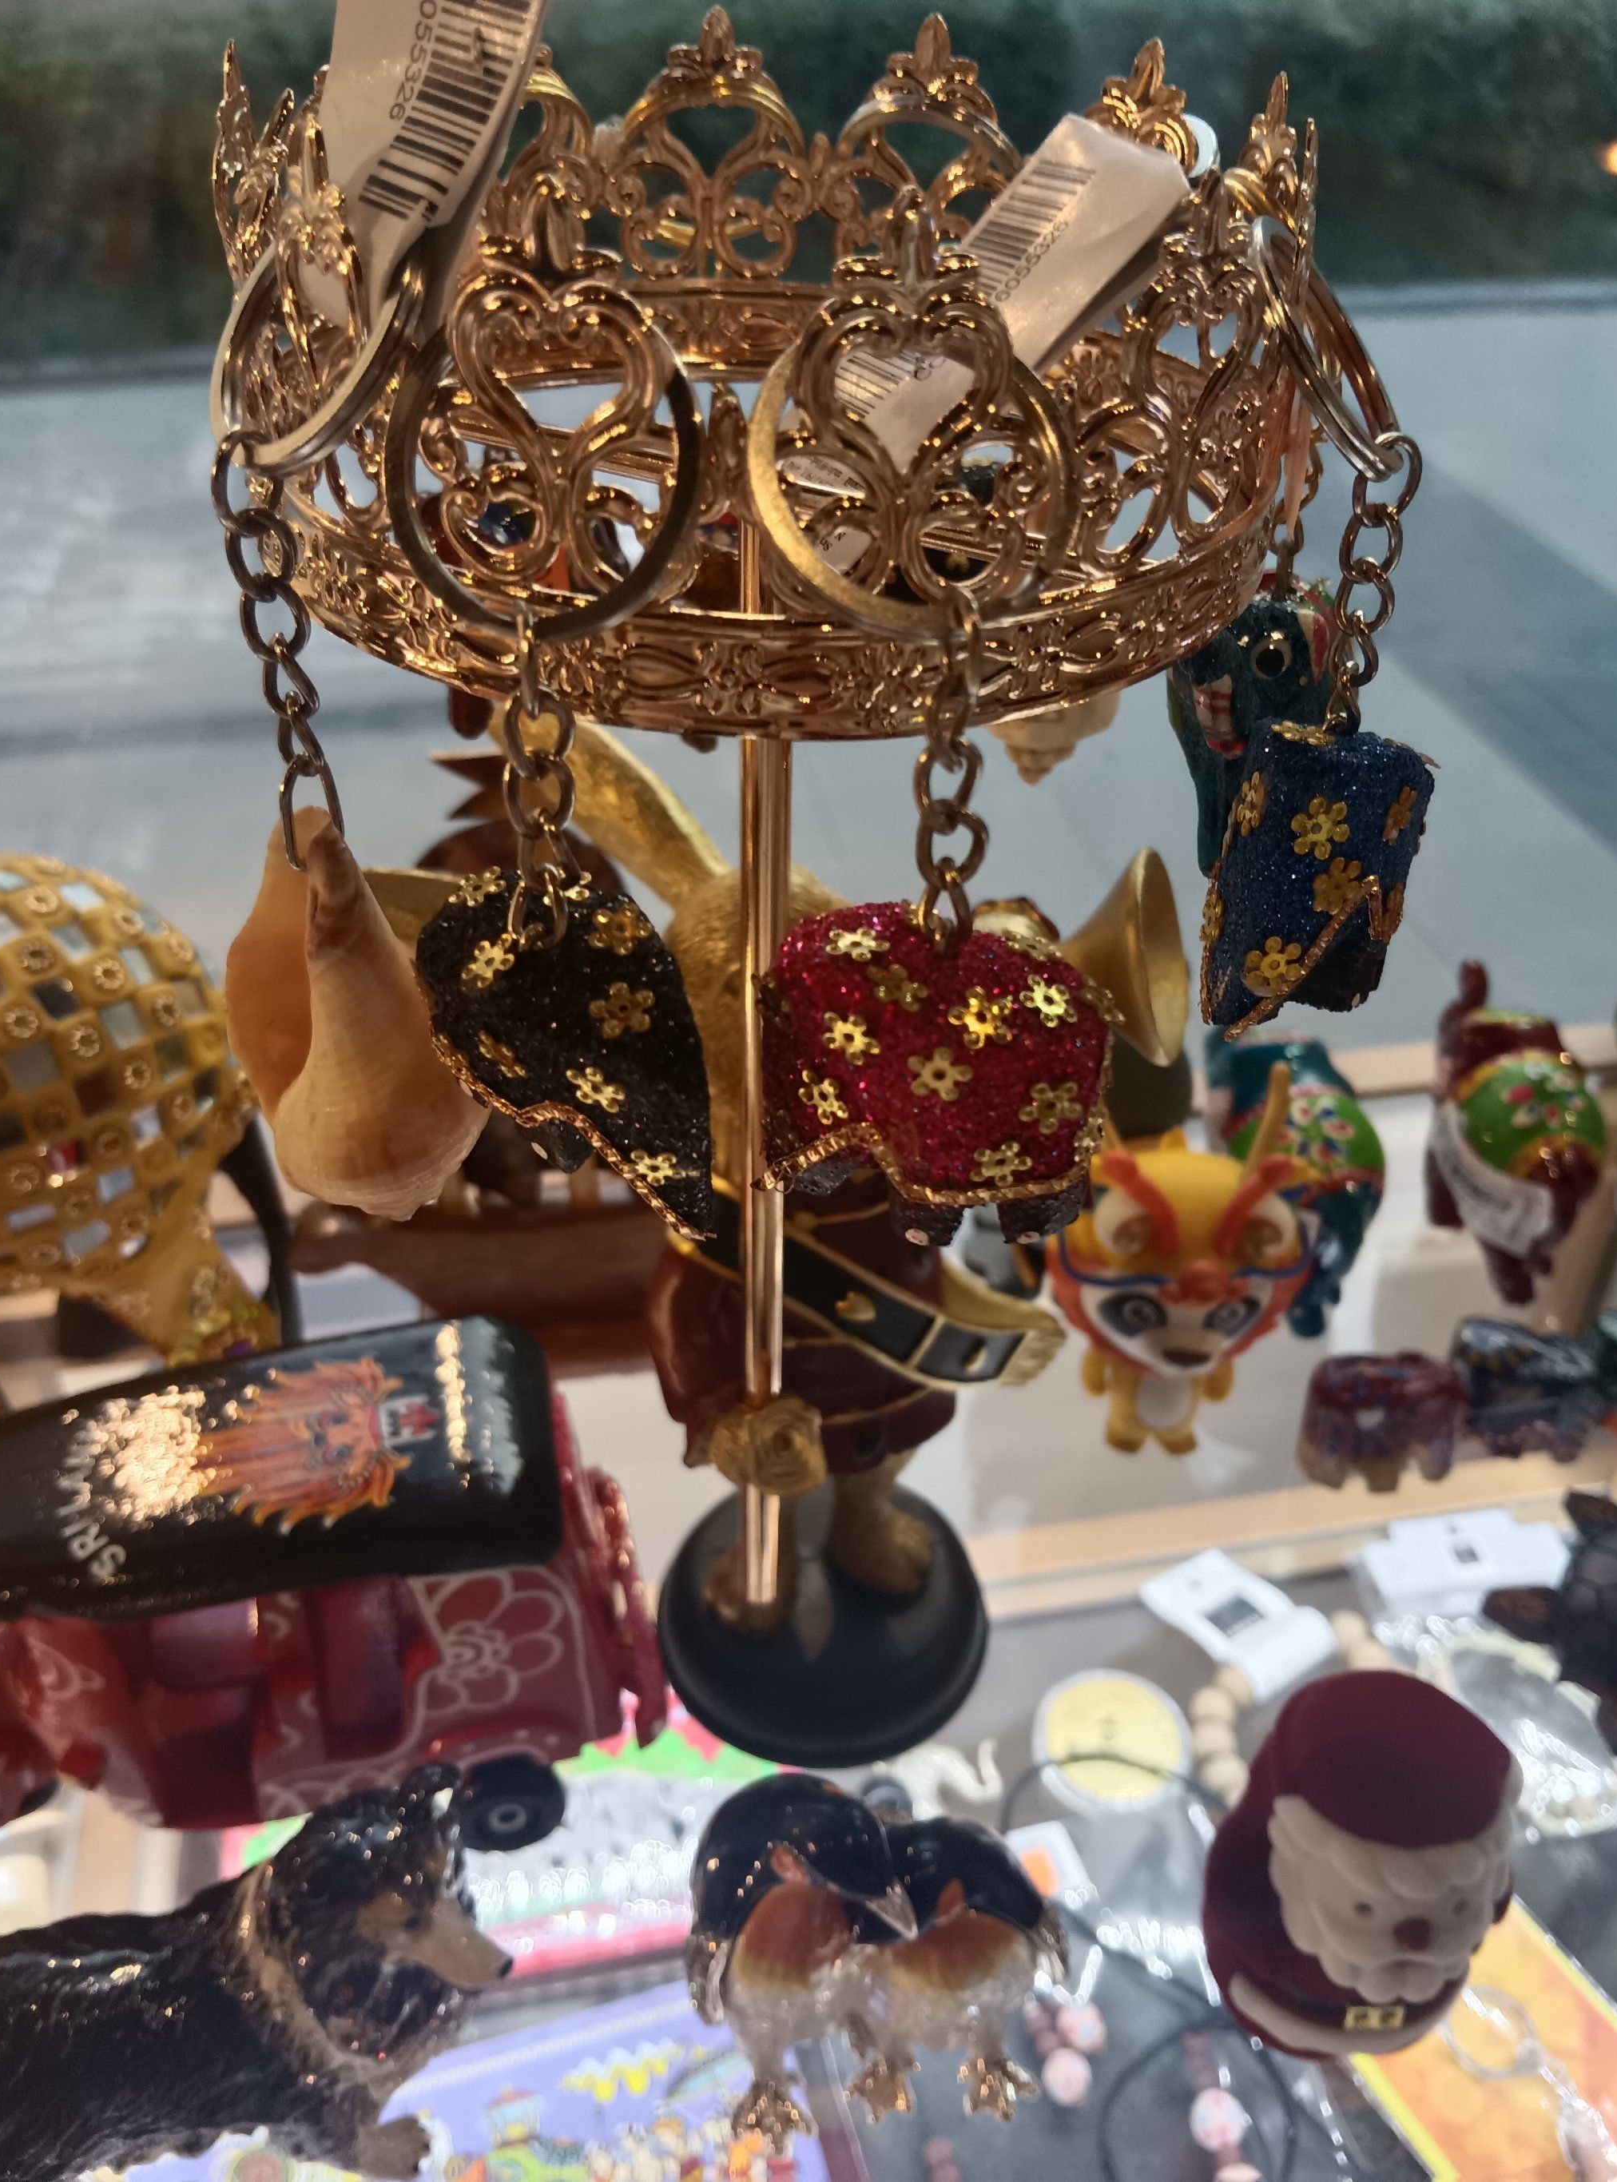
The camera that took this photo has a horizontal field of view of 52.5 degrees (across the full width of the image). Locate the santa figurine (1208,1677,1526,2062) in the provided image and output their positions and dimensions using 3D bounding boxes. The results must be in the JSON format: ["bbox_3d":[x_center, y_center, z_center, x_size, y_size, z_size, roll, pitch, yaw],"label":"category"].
[{"bbox_3d":[0.105,0.144,0.301,0.056,0.080,0.052,1,39,-2],"label":"santa figurine"}]

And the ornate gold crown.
[{"bbox_3d":[-0.004,-0.093,0.197,0.124,0.050,0.124,2,39,0],"label":"ornate gold crown"}]

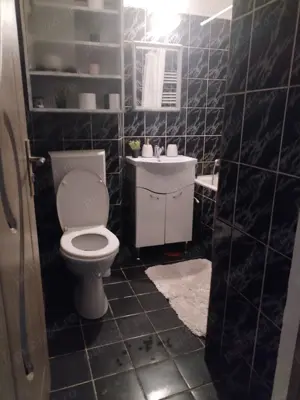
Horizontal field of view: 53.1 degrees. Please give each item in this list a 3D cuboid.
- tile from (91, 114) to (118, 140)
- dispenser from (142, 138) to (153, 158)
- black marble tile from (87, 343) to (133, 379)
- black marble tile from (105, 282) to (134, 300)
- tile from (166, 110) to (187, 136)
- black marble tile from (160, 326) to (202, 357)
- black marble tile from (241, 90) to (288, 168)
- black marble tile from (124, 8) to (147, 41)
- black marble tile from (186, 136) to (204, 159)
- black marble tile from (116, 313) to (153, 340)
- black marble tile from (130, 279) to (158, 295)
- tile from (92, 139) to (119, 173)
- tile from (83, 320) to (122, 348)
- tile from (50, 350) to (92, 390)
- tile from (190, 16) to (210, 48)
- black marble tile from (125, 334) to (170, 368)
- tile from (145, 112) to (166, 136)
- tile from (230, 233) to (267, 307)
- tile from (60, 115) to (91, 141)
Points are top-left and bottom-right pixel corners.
[{"bbox_3d":[-0.330,-0.575,2.211,0.200,0.252,0.010,-5,16,-20],"label":"tile"},{"bbox_3d":[-0.021,-0.454,2.637,0.092,0.160,0.092,1,15,0],"label":"dispenser"},{"bbox_3d":[-0.206,0.821,1.544,0.200,0.010,0.200,-5,16,-20],"label":"black marble tile"},{"bbox_3d":[-0.225,0.653,2.155,0.200,0.010,0.200,-5,16,-20],"label":"black marble tile"},{"bbox_3d":[0.247,-0.722,2.799,0.200,0.252,0.010,-5,16,-20],"label":"tile"},{"bbox_3d":[0.171,0.794,1.695,0.202,0.010,0.199,-5,16,-20],"label":"black marble tile"},{"bbox_3d":[0.369,-0.231,0.992,0.010,0.246,0.193,-5,16,-20],"label":"black marble tile"},{"bbox_3d":[-0.130,-1.433,2.445,0.200,0.252,0.010,-5,16,-20],"label":"black marble tile"},{"bbox_3d":[0.432,-0.489,2.935,0.200,0.252,0.010,-5,16,-20],"label":"black marble tile"},{"bbox_3d":[-0.089,0.754,1.802,0.200,0.010,0.200,-5,16,-20],"label":"black marble tile"},{"bbox_3d":[-0.040,0.636,2.236,0.200,0.010,0.200,-5,16,-20],"label":"black marble tile"},{"bbox_3d":[-0.333,-0.328,2.278,0.200,0.252,0.010,-5,16,-20],"label":"tile"},{"bbox_3d":[-0.281,0.775,1.740,0.202,0.010,0.199,-5,16,-20],"label":"tile"},{"bbox_3d":[-0.396,0.837,1.475,0.200,0.010,0.200,-5,16,-20],"label":"tile"},{"bbox_3d":[0.440,-1.481,2.650,0.200,0.252,0.010,-5,16,-20],"label":"tile"},{"bbox_3d":[-0.020,0.810,1.627,0.202,0.010,0.199,-5,16,-20],"label":"black marble tile"},{"bbox_3d":[0.054,-0.688,2.633,0.193,0.246,0.010,-5,16,-20],"label":"tile"},{"bbox_3d":[0.375,0.257,1.162,0.010,0.252,0.200,-5,16,-20],"label":"tile"},{"bbox_3d":[-0.504,-0.532,2.082,0.193,0.222,0.010,-5,16,-20],"label":"tile"}]

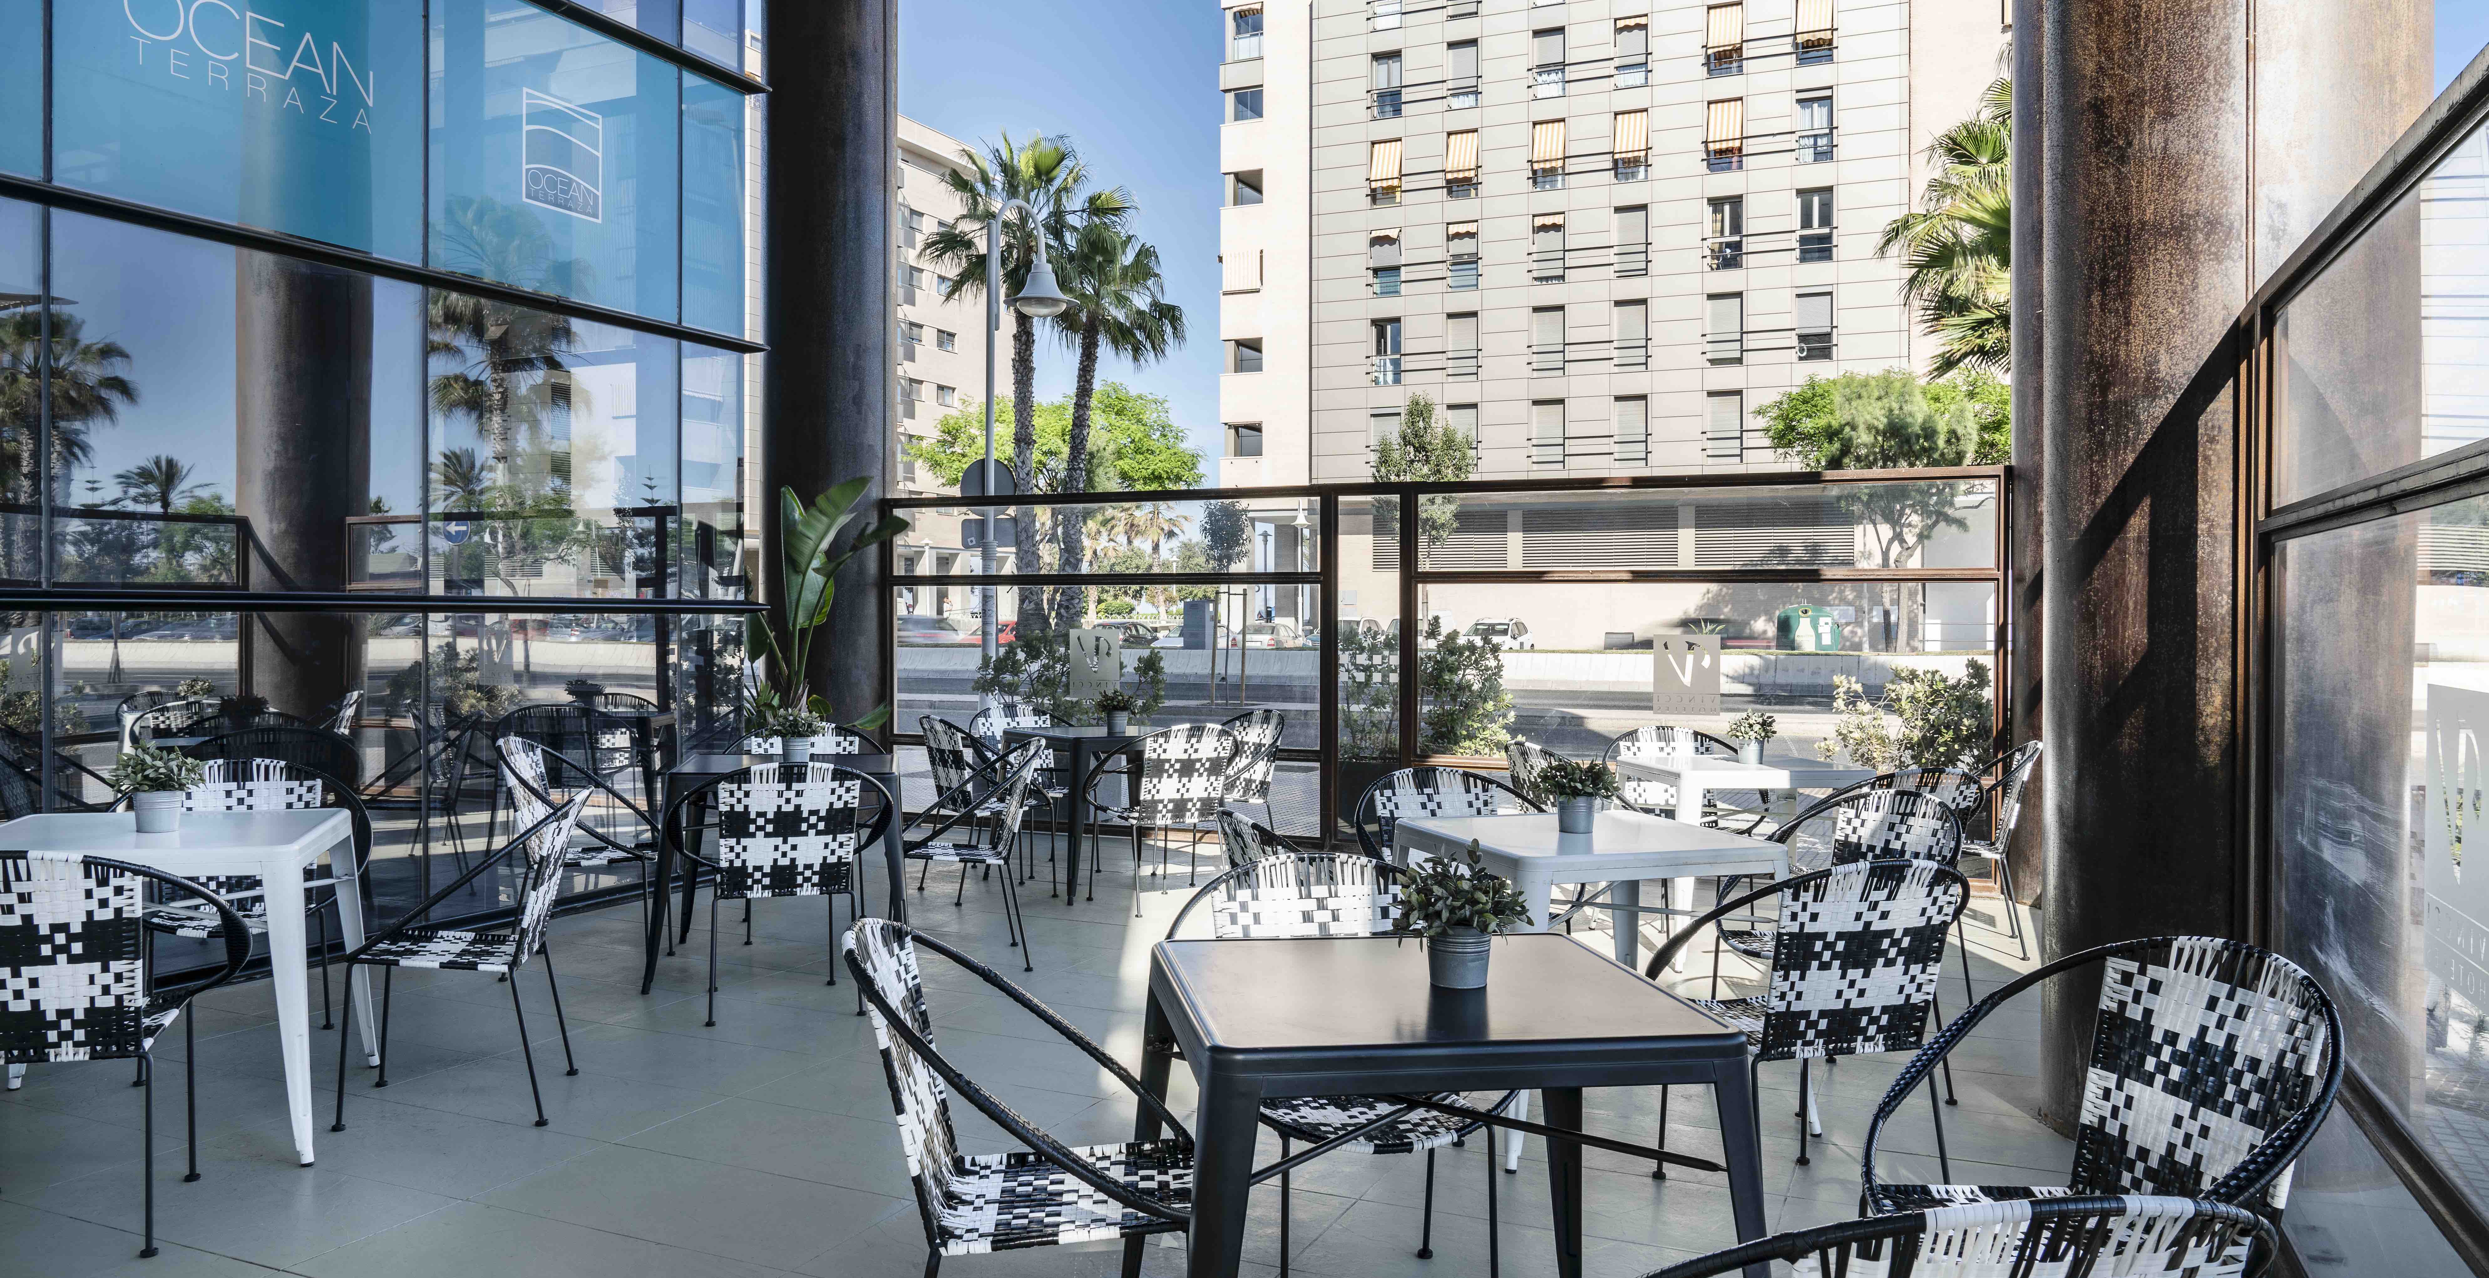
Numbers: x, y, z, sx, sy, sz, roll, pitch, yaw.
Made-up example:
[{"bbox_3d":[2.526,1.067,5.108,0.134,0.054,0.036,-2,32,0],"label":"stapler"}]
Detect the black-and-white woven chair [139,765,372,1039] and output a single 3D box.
[{"bbox_3d":[-3.140,0.842,5.149,0.782,0.888,0.690,0,1,-26],"label":"black-and-white woven chair"}]

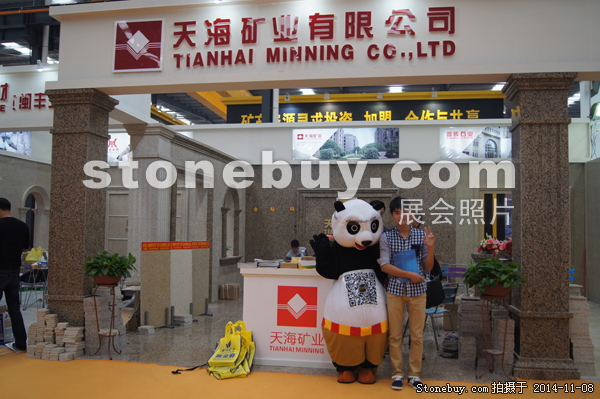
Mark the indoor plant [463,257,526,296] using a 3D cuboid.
[{"bbox_3d":[1.915,0.778,5.440,0.610,0.370,0.530,0,-3,10],"label":"indoor plant"}]

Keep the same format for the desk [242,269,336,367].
[{"bbox_3d":[0.020,1.246,5.970,1.220,1.000,0.550,0,-3,10],"label":"desk"}]

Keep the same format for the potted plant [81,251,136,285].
[{"bbox_3d":[-2.092,0.776,6.100,0.580,0.380,0.520,0,-3,10],"label":"potted plant"}]

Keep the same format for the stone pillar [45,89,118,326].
[{"bbox_3d":[-2.612,0.232,6.539,0.615,2.994,0.615,0,-3,10],"label":"stone pillar"}]

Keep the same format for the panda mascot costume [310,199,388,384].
[{"bbox_3d":[0.483,0.858,5.296,0.720,1.720,0.630,1,-3,-9],"label":"panda mascot costume"}]

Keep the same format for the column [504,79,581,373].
[{"bbox_3d":[2.465,0.259,5.667,0.615,2.994,0.615,0,-3,10],"label":"column"}]

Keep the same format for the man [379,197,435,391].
[{"bbox_3d":[0.992,0.841,5.110,0.512,1.734,0.423,0,-3,11],"label":"man"}]

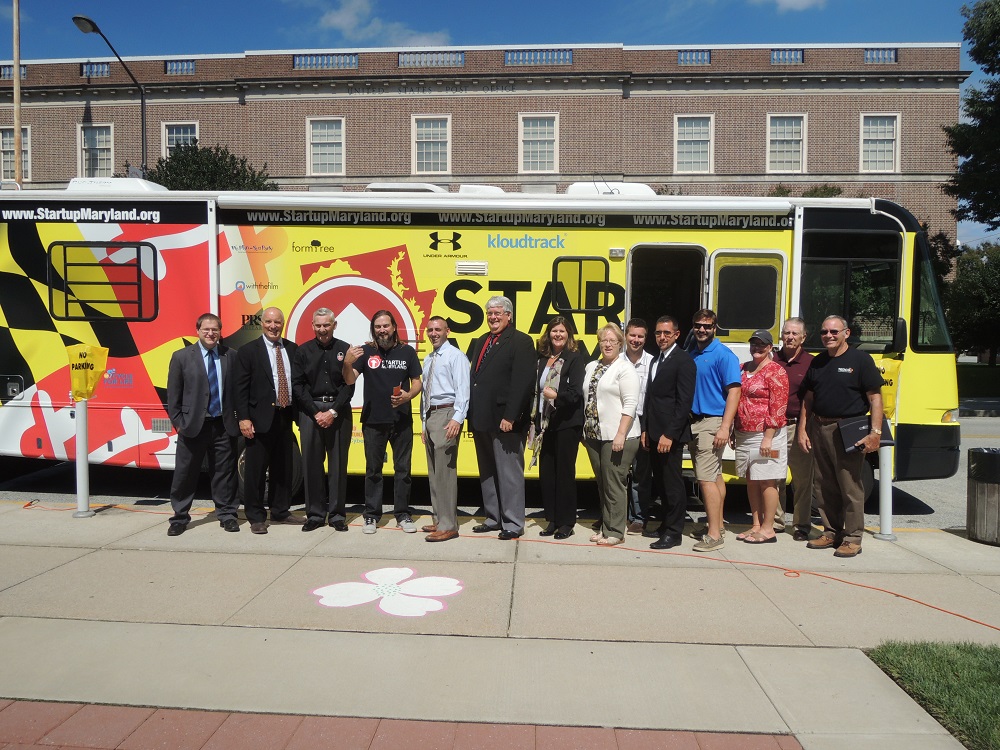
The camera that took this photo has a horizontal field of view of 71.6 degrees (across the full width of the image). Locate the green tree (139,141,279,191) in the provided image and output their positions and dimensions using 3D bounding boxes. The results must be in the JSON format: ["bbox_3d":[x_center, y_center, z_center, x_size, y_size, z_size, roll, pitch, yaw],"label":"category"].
[{"bbox_3d":[-10.500,-3.600,25.000,5.600,9.200,5.400,1,1,3],"label":"green tree"}]

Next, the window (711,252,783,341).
[{"bbox_3d":[2.455,-0.774,6.876,0.703,0.862,0.080,1,1,3],"label":"window"}]

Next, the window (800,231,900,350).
[{"bbox_3d":[3.478,-0.833,6.879,0.971,1.199,0.080,1,1,3],"label":"window"}]

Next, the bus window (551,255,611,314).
[{"bbox_3d":[0.823,-0.914,6.999,0.583,0.564,0.080,1,1,3],"label":"bus window"}]

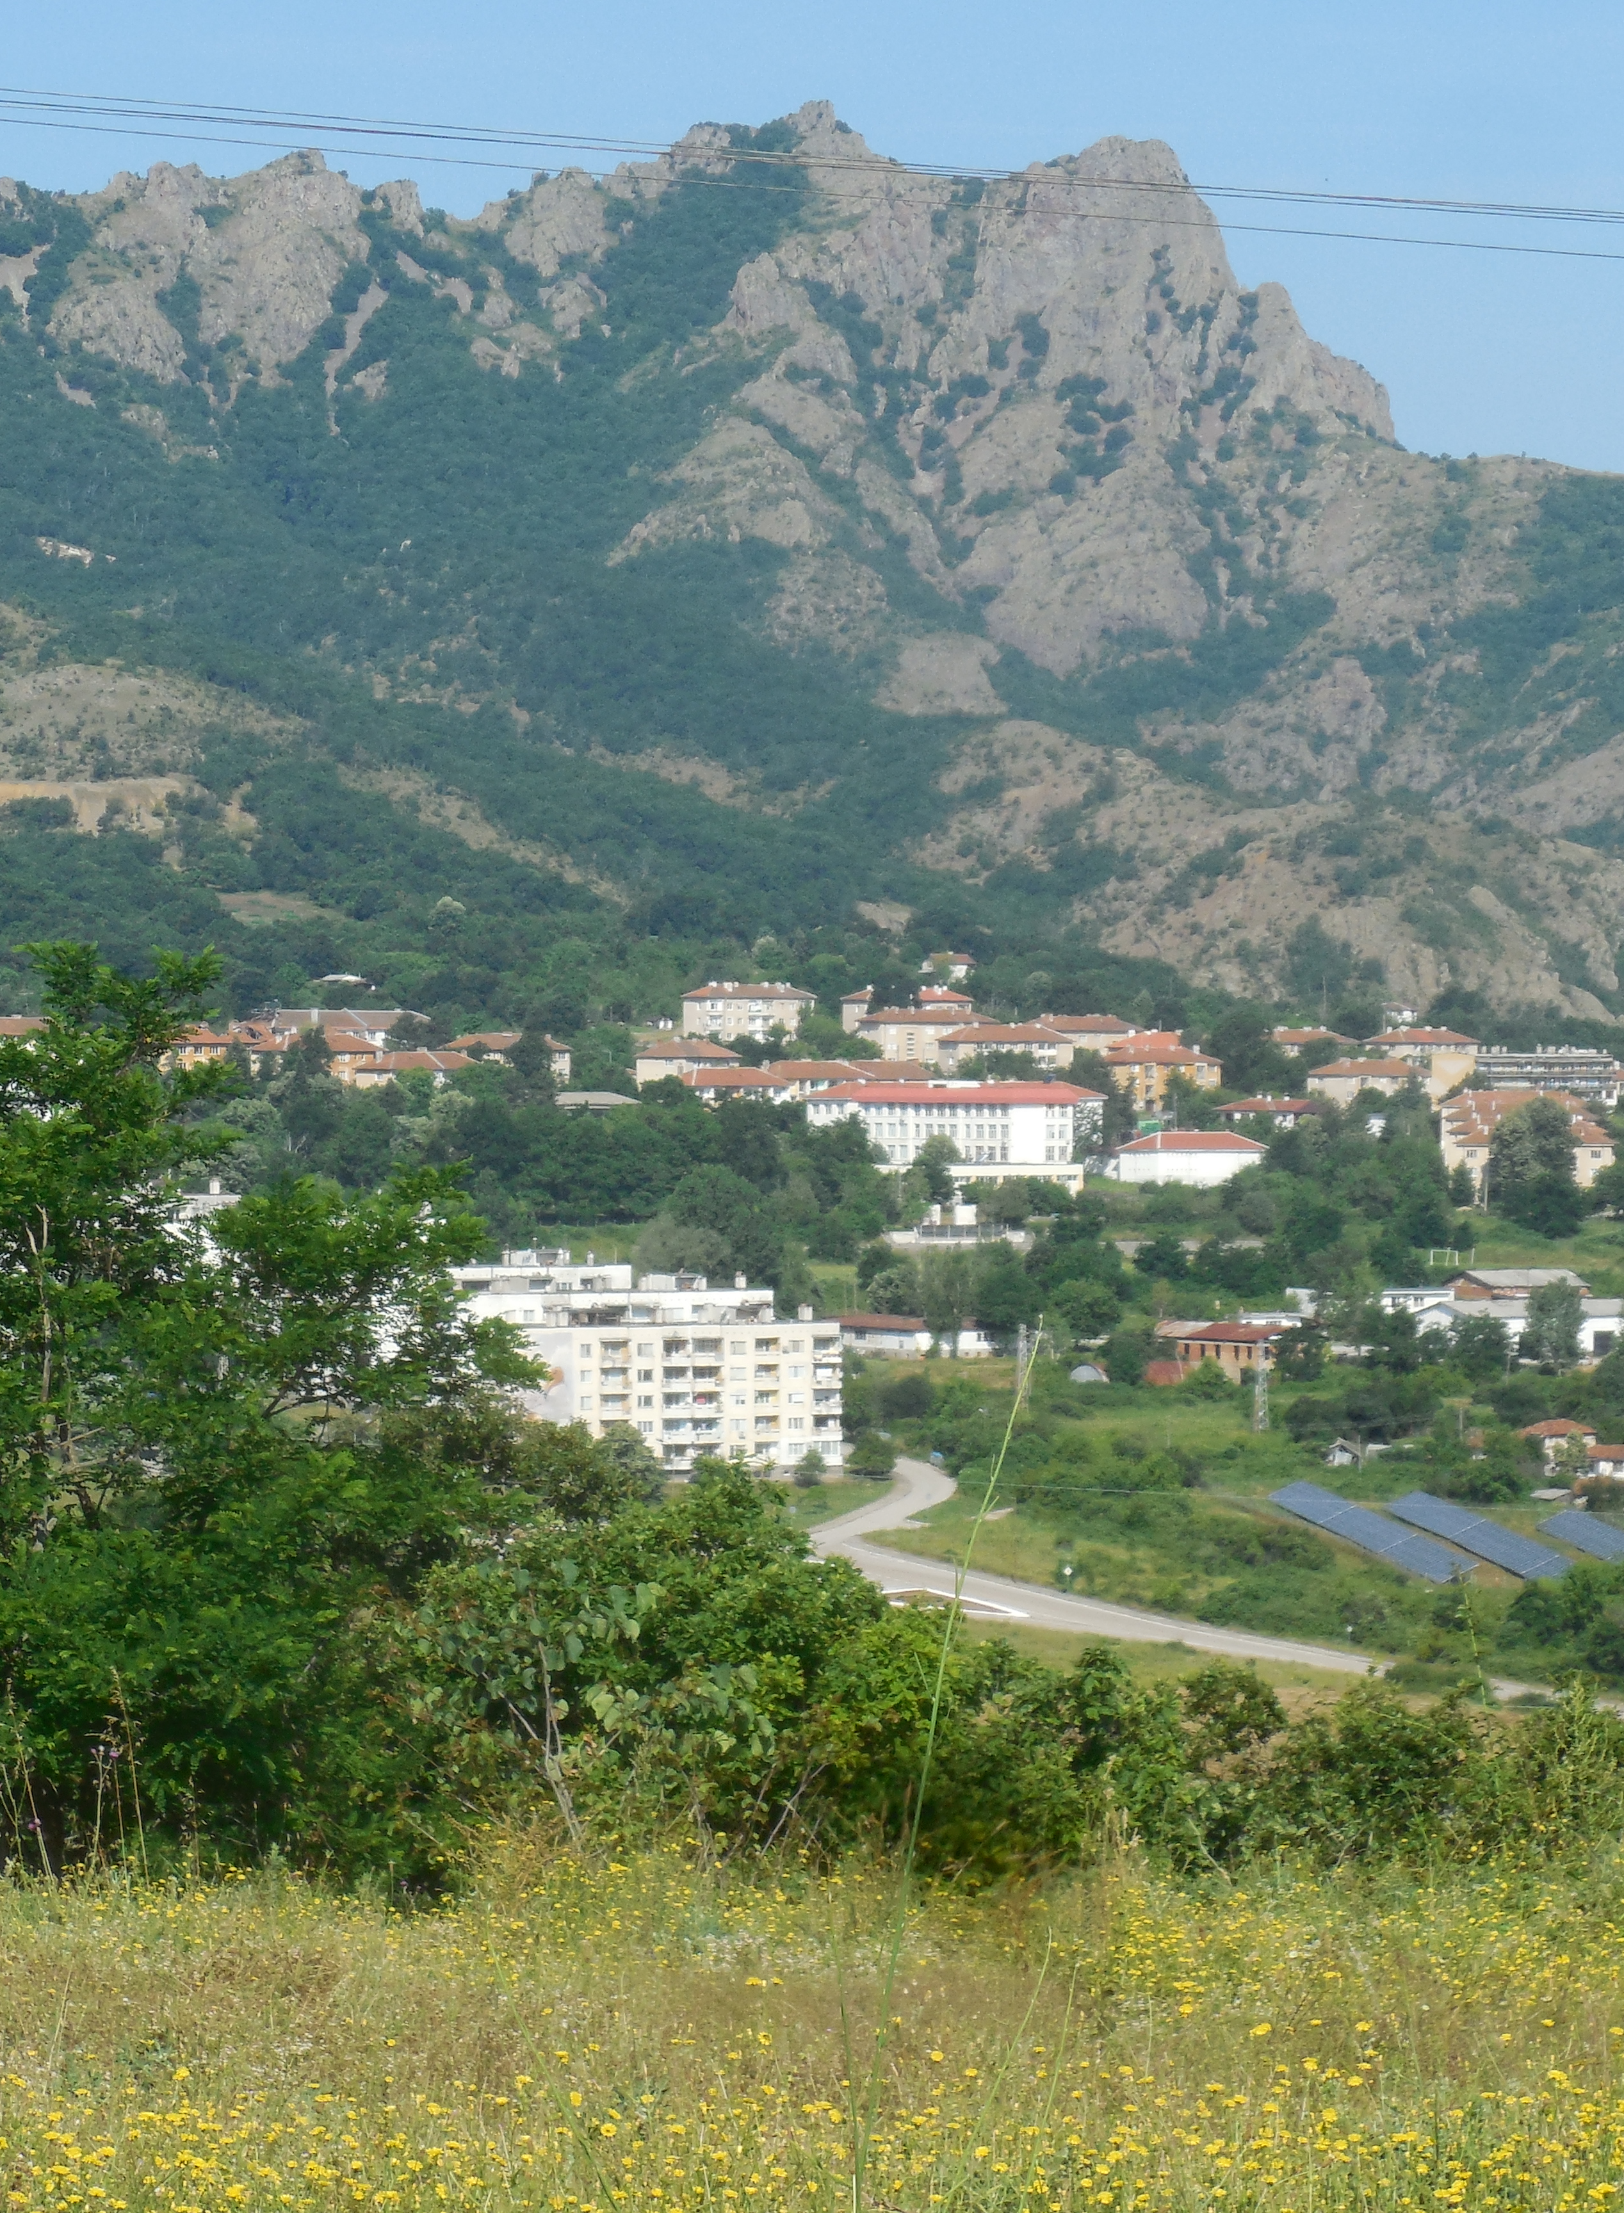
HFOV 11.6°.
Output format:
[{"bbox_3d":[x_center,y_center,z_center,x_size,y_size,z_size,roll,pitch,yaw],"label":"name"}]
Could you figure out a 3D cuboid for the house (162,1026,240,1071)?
[{"bbox_3d":[-116.600,-10.800,1530.000,13.500,9.300,10.000,0,0,-14],"label":"house"}]

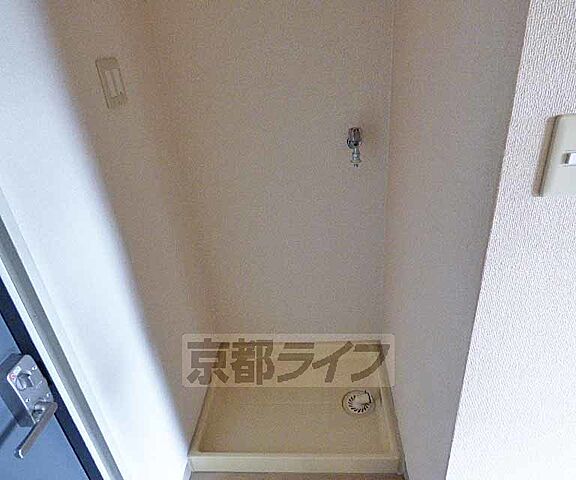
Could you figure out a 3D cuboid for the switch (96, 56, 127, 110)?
[{"bbox_3d":[-0.486,-0.436,0.966,0.010,0.120,0.097,-3,25,5],"label":"switch"}]

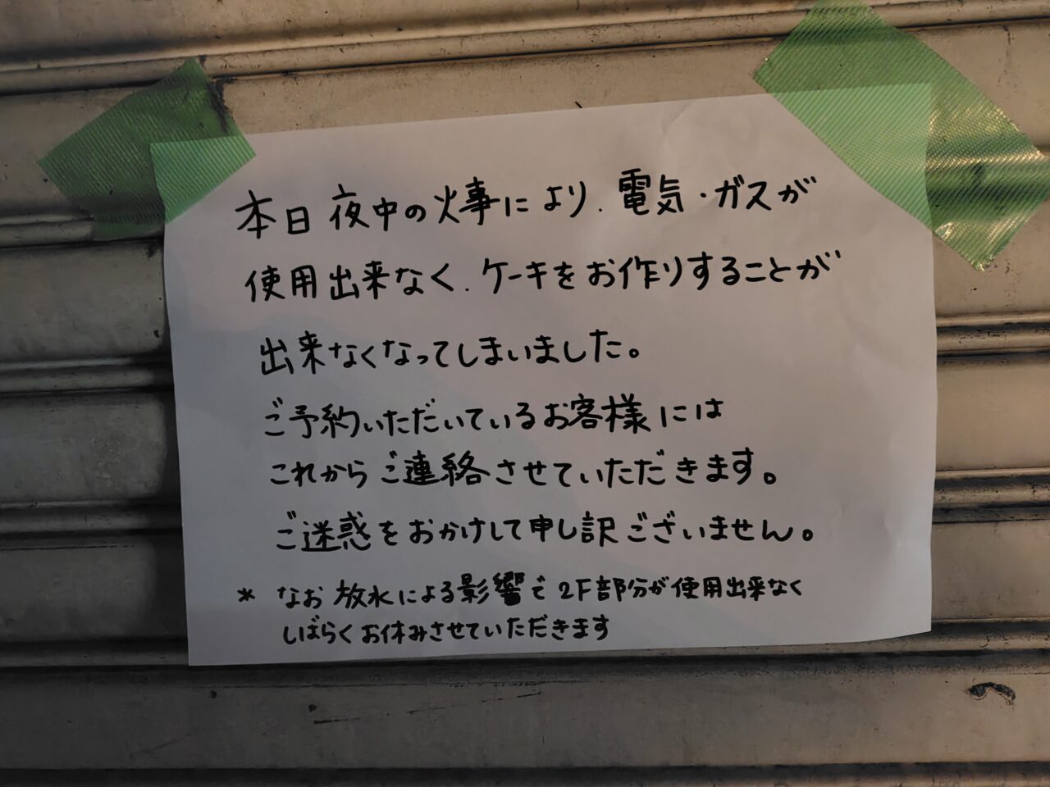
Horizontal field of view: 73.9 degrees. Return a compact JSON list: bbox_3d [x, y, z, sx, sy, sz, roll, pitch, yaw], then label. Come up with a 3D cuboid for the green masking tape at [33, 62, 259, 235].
[{"bbox_3d":[-0.147,-0.090,0.274,0.076,0.050,0.009,-31,3,6],"label":"green masking tape"}]

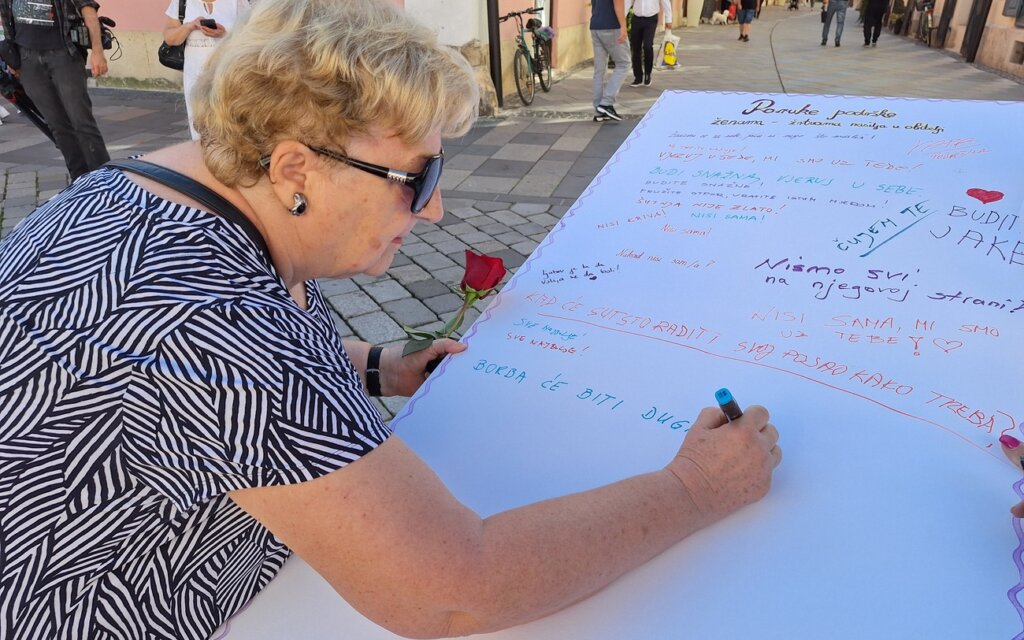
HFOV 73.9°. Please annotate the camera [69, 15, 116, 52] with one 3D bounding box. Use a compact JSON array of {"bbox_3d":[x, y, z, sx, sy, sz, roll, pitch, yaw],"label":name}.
[{"bbox_3d":[-2.497,-1.705,4.050,0.270,0.200,0.140,-11,28,-21],"label":"camera"}]

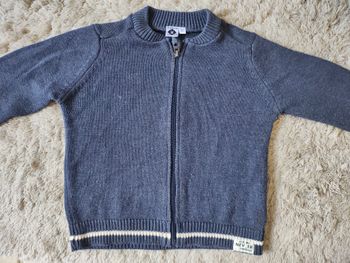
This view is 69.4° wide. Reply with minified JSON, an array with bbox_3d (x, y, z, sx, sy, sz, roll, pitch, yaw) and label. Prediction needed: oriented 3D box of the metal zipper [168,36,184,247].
[{"bbox_3d":[0.002,0.006,0.379,0.018,0.010,0.315,1,81,0],"label":"metal zipper"}]

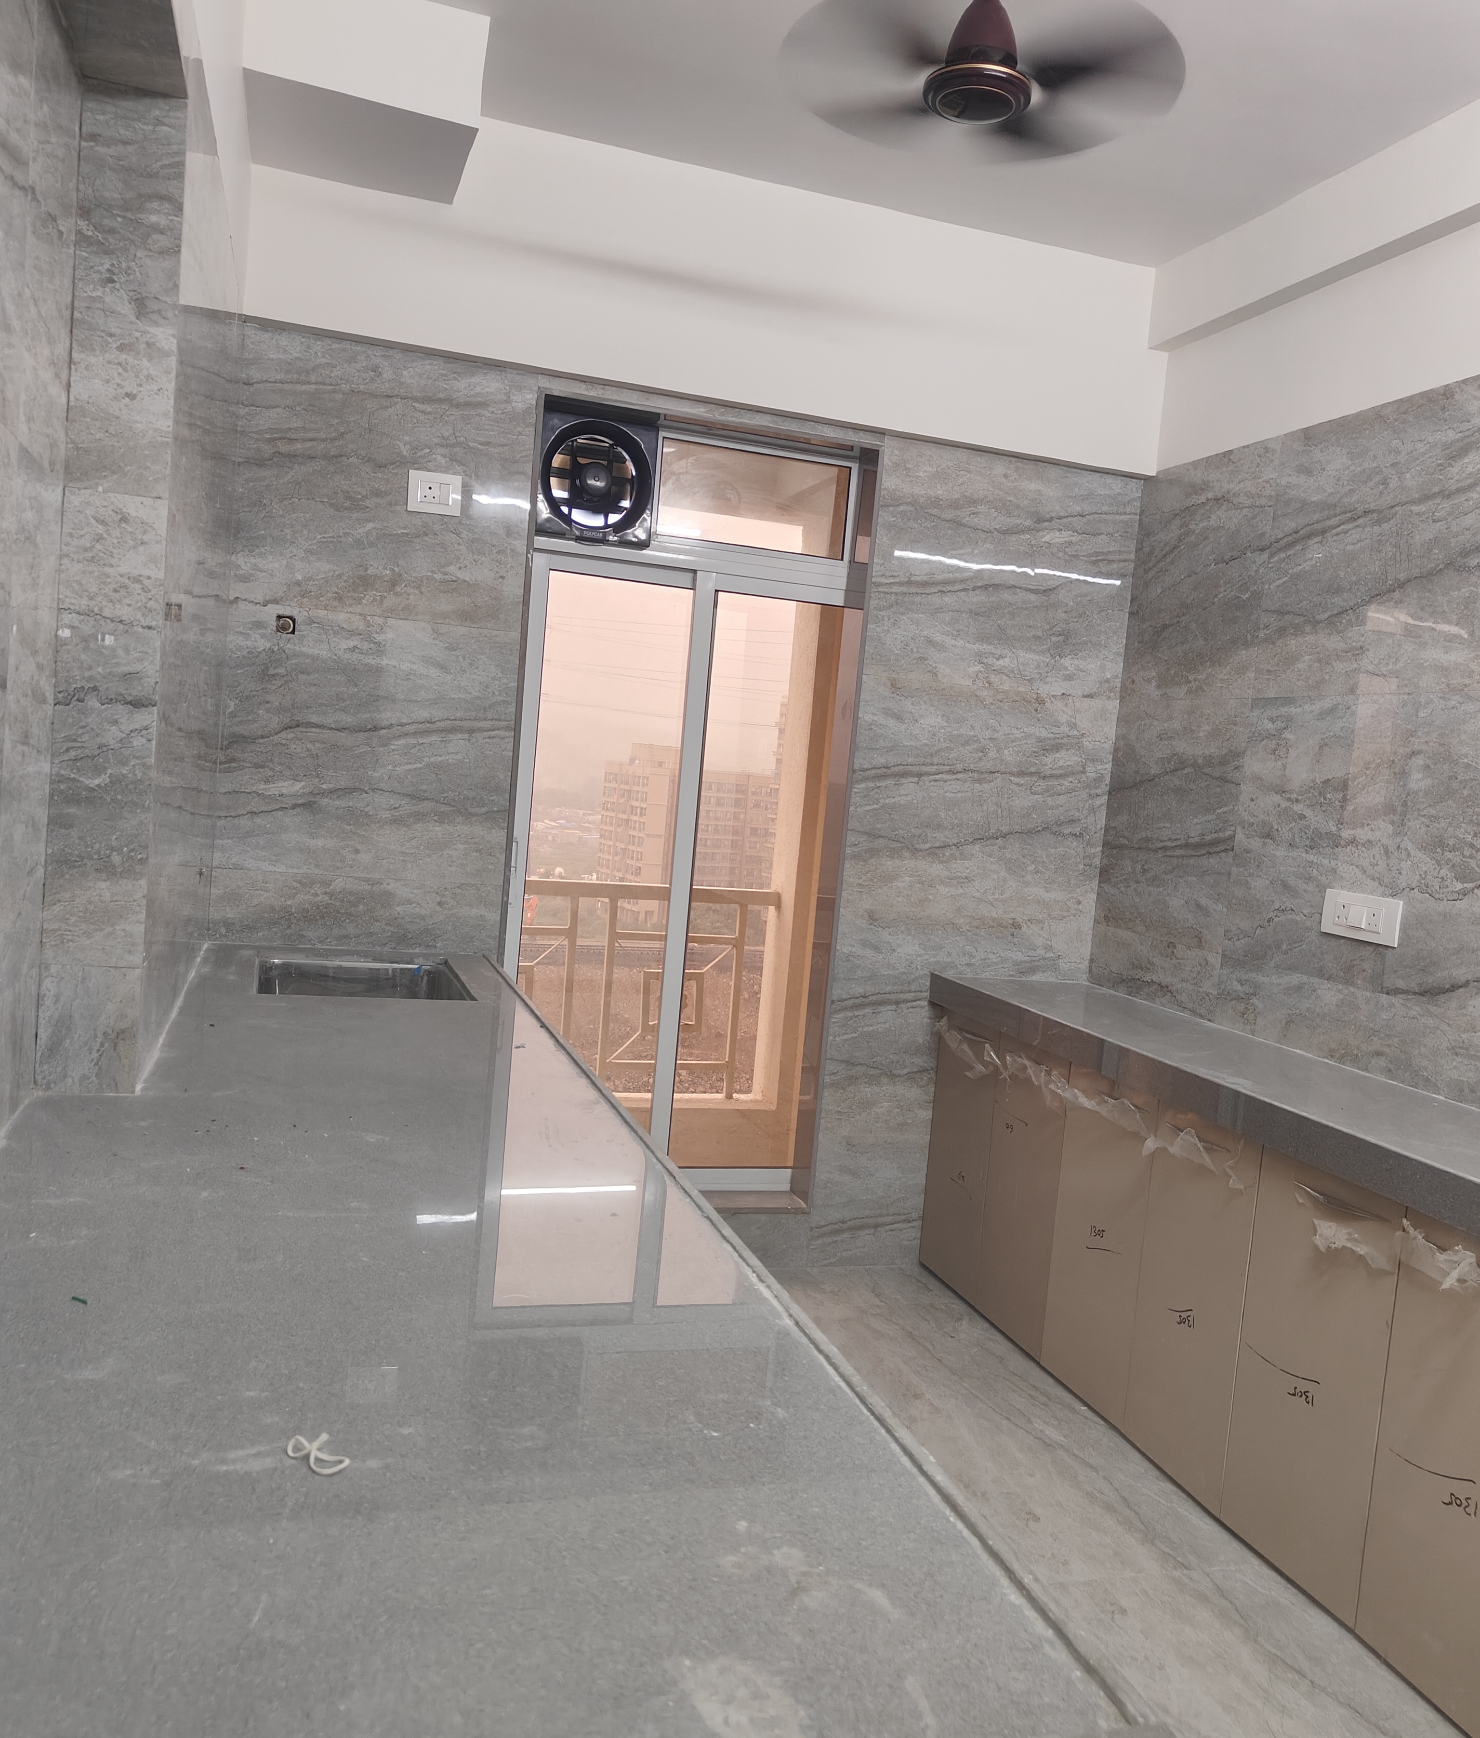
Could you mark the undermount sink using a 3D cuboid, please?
[{"bbox_3d":[-0.797,0.330,2.864,0.435,0.210,0.470,3,5,-18],"label":"undermount sink"}]

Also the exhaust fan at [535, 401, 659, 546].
[{"bbox_3d":[-0.364,-0.967,3.418,0.287,0.305,0.140,3,5,-18],"label":"exhaust fan"}]

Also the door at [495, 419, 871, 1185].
[{"bbox_3d":[-0.197,-0.126,3.594,0.866,1.977,0.090,3,5,-18],"label":"door"}]

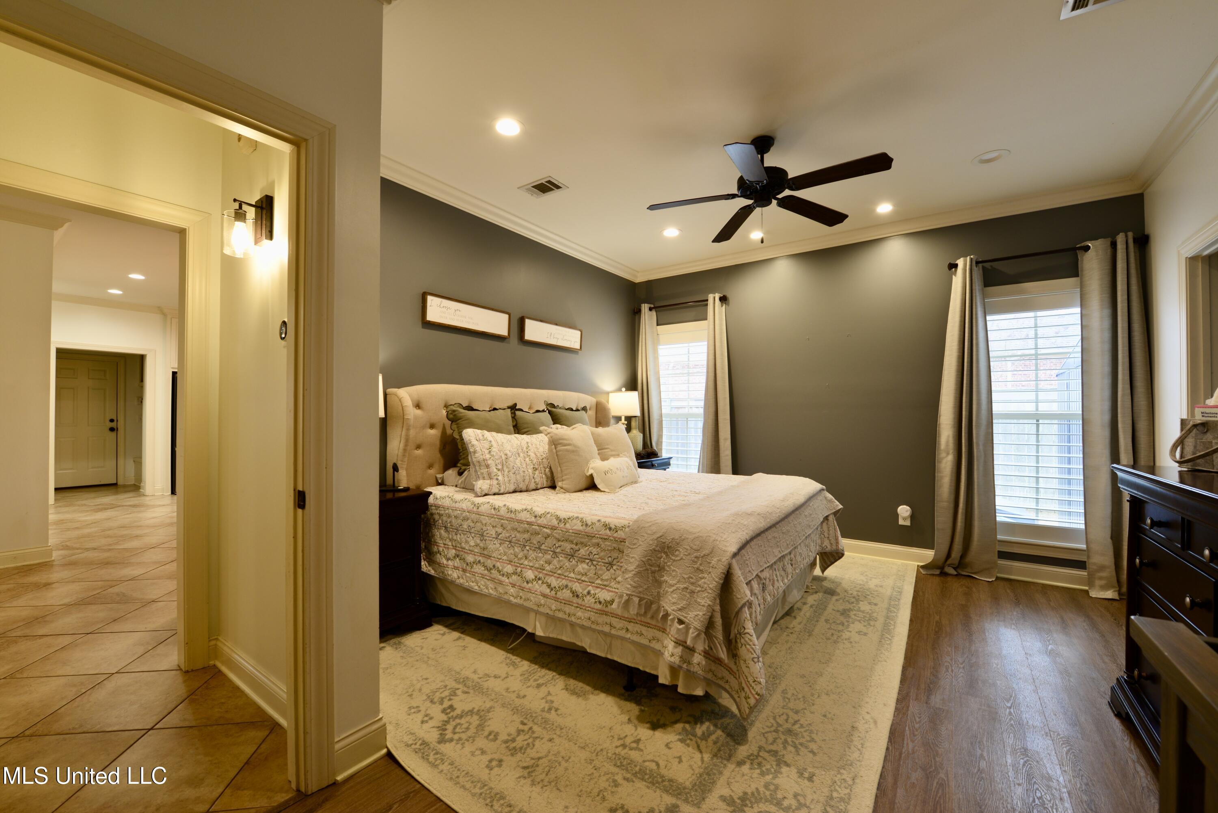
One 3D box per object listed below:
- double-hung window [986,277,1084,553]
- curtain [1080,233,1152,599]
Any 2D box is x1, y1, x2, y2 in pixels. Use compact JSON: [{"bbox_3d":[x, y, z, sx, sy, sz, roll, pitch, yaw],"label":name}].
[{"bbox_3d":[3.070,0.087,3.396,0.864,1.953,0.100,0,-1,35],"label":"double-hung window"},{"bbox_3d":[3.308,0.061,3.100,0.328,2.376,0.121,0,0,35],"label":"curtain"}]

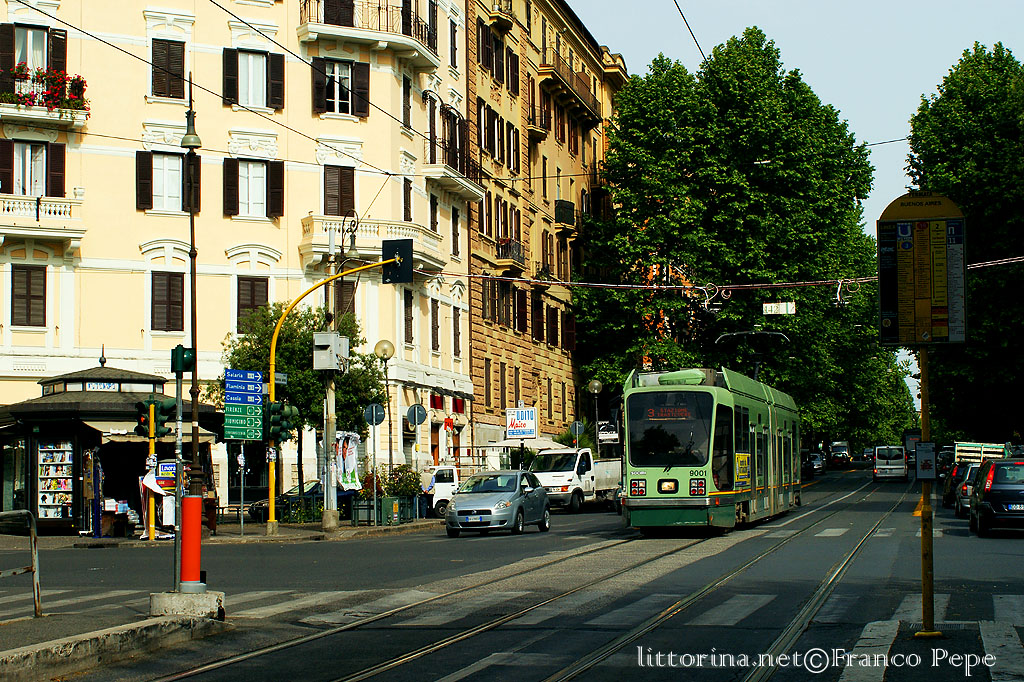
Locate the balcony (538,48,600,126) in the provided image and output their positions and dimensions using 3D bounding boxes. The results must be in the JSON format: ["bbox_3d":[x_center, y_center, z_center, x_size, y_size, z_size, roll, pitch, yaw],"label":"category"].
[{"bbox_3d":[3.579,-14.836,101.004,0.849,1.432,14.022,-2,-5,14],"label":"balcony"}]

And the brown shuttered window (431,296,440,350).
[{"bbox_3d":[-3.045,-0.635,67.673,0.120,2.054,1.020,-2,-5,14],"label":"brown shuttered window"}]

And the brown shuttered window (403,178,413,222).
[{"bbox_3d":[-4.270,-5.553,69.916,0.200,2.228,1.030,-2,-5,14],"label":"brown shuttered window"}]

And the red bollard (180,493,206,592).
[{"bbox_3d":[-3.305,2.098,17.650,0.250,1.020,0.250,-2,-5,11],"label":"red bollard"}]

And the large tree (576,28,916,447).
[{"bbox_3d":[10.809,-3.728,80.000,14.500,21.665,13.500,-2,-5,14],"label":"large tree"}]

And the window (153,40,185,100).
[{"bbox_3d":[-11.995,-9.508,59.670,1.162,2.040,0.100,2,-6,-28],"label":"window"}]

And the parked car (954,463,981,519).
[{"bbox_3d":[12.652,3.928,45.187,1.660,1.400,3.950,-2,-4,14],"label":"parked car"}]

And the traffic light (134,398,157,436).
[{"bbox_3d":[-8.100,1.697,37.600,0.280,0.860,0.360,-2,-5,14],"label":"traffic light"}]

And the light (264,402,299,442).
[{"bbox_3d":[-5.337,1.887,39.500,0.620,0.930,0.420,2,-6,-28],"label":"light"}]

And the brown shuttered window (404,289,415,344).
[{"bbox_3d":[-3.895,-0.941,64.329,0.120,2.063,1.020,-2,-5,14],"label":"brown shuttered window"}]

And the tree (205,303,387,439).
[{"bbox_3d":[-6.098,1.848,48.500,5.100,5.828,4.800,-2,-5,14],"label":"tree"}]

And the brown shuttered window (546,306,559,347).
[{"bbox_3d":[2.277,-0.792,94.765,0.280,2.203,1.150,-2,-5,14],"label":"brown shuttered window"}]

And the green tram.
[{"bbox_3d":[5.919,2.960,45.302,2.320,3.480,21.000,-2,-4,14],"label":"green tram"}]

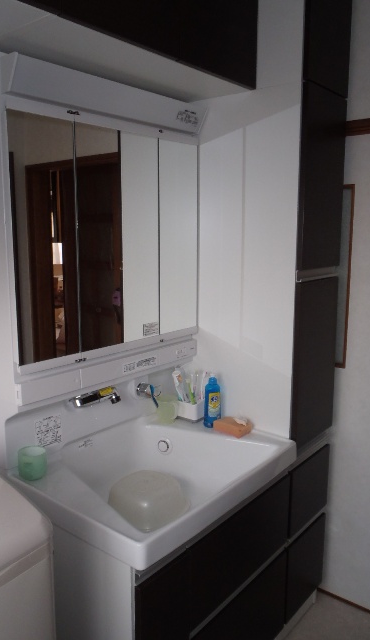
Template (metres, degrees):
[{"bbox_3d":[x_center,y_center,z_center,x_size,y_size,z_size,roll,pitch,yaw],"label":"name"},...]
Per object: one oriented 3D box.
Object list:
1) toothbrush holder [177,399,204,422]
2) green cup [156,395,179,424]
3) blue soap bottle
[{"bbox_3d":[0.022,0.336,1.962,0.102,0.069,0.070,8,12,40],"label":"toothbrush holder"},{"bbox_3d":[-0.064,0.336,1.920,0.091,0.083,0.073,7,12,35],"label":"green cup"},{"bbox_3d":[0.100,0.289,1.879,0.063,0.189,0.055,-3,10,-15],"label":"blue soap bottle"}]

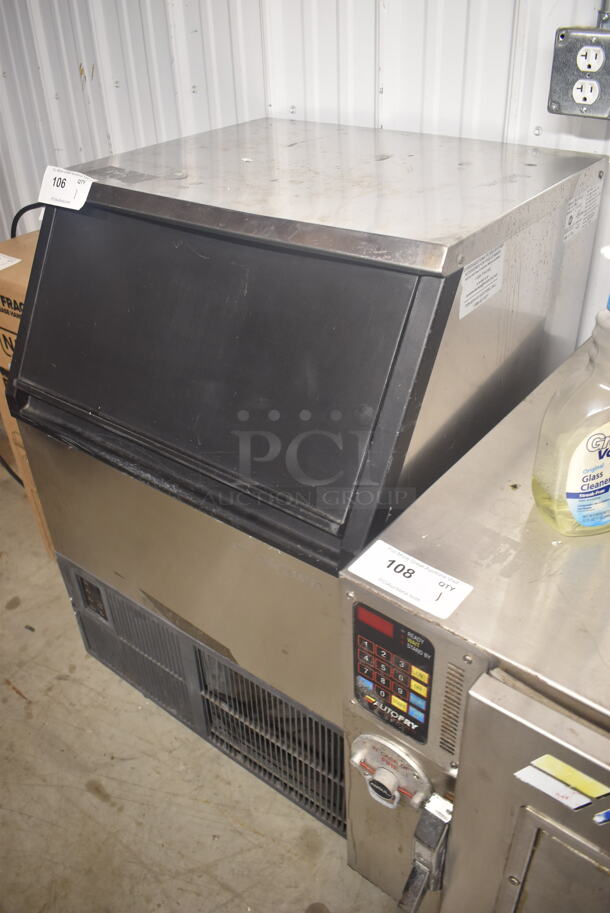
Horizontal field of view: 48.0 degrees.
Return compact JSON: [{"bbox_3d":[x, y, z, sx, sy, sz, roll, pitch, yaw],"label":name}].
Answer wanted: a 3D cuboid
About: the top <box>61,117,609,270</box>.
[{"bbox_3d":[0.032,-0.401,0.976,0.615,0.031,0.500,22,41,29],"label":"top"}]

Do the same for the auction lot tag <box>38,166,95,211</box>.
[{"bbox_3d":[-0.324,-0.361,0.930,0.100,0.050,0.007,22,9,29],"label":"auction lot tag"}]

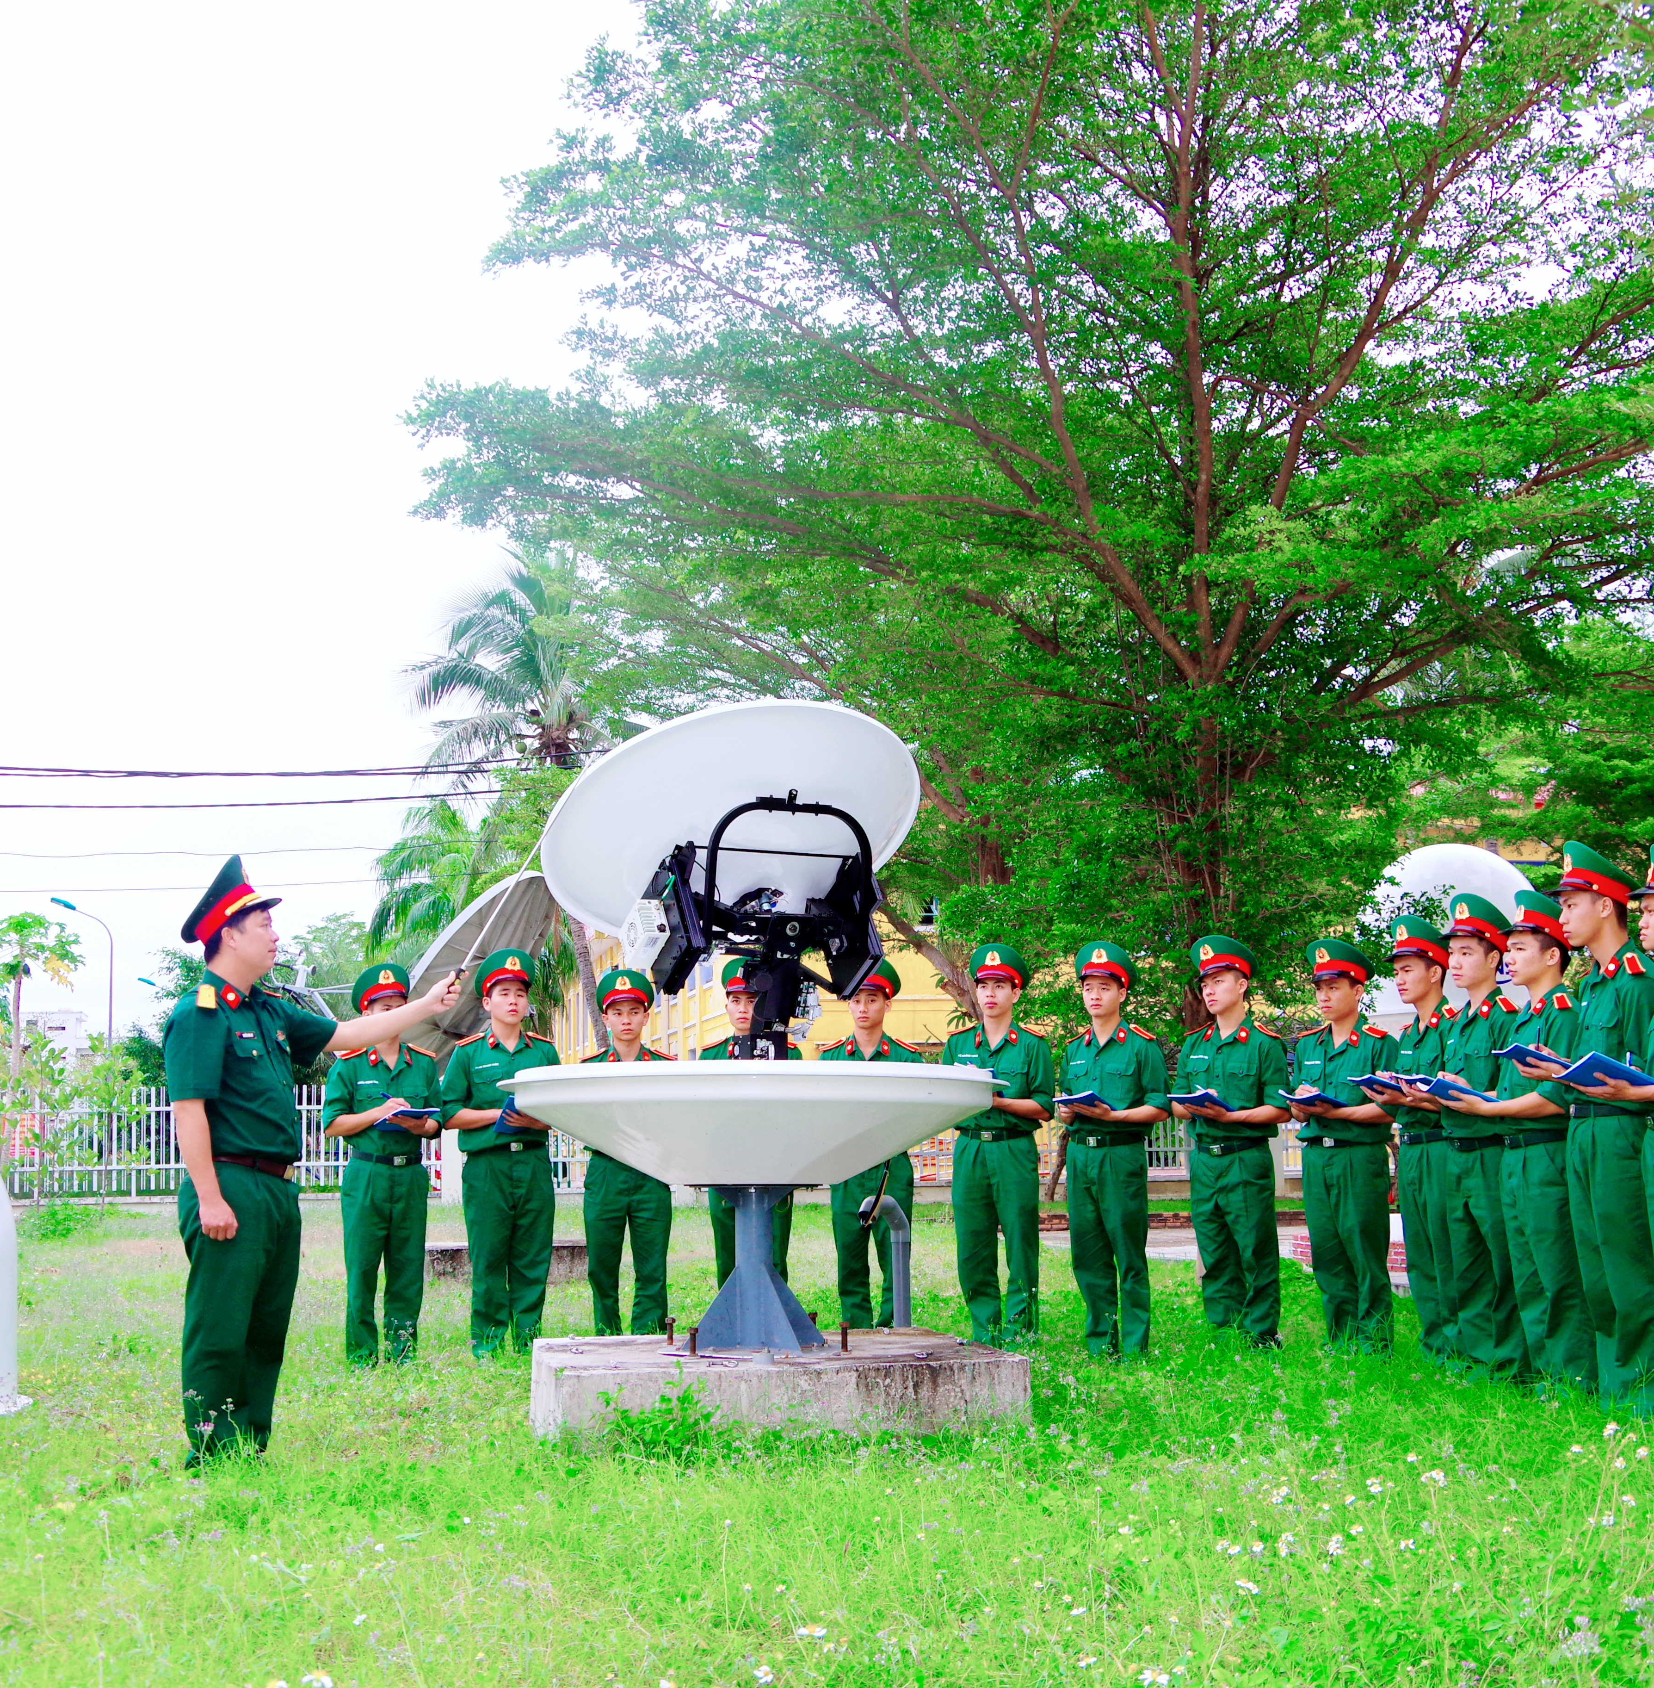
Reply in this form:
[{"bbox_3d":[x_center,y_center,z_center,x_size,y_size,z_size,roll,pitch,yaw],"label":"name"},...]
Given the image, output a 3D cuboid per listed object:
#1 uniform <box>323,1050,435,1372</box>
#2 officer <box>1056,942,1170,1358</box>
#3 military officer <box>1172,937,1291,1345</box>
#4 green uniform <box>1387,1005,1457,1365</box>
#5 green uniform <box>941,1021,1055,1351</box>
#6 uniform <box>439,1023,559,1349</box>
[{"bbox_3d":[-1.940,1.559,9.480,0.520,1.410,0.340,4,-9,-28],"label":"uniform"},{"bbox_3d":[1.146,1.292,9.211,0.520,1.781,0.460,-6,-10,34],"label":"officer"},{"bbox_3d":[1.686,1.273,9.316,0.520,1.767,0.460,-7,-10,36],"label":"military officer"},{"bbox_3d":[2.356,1.327,8.500,0.330,1.410,0.500,3,-9,-24],"label":"green uniform"},{"bbox_3d":[0.741,1.484,9.550,0.520,1.420,0.340,-3,-8,17],"label":"green uniform"},{"bbox_3d":[-1.372,1.475,9.293,0.520,1.431,0.360,3,-9,-24],"label":"uniform"}]

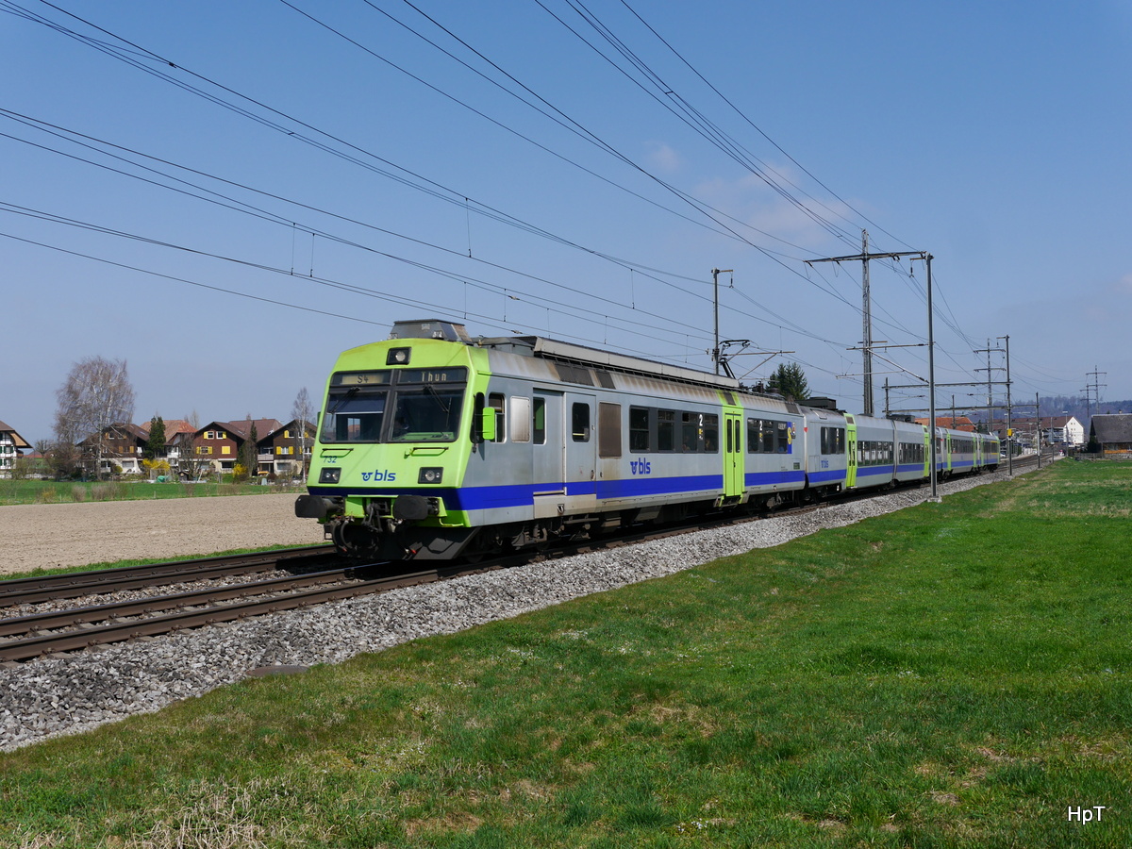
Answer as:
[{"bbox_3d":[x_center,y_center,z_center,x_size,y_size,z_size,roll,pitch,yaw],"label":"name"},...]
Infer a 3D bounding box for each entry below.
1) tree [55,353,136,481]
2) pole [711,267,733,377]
[{"bbox_3d":[-81.145,-1.088,214.000,13.870,21.200,13.450,0,-2,-21],"label":"tree"},{"bbox_3d":[7.820,-1.981,61.449,1.090,11.550,0.350,-1,-2,23],"label":"pole"}]

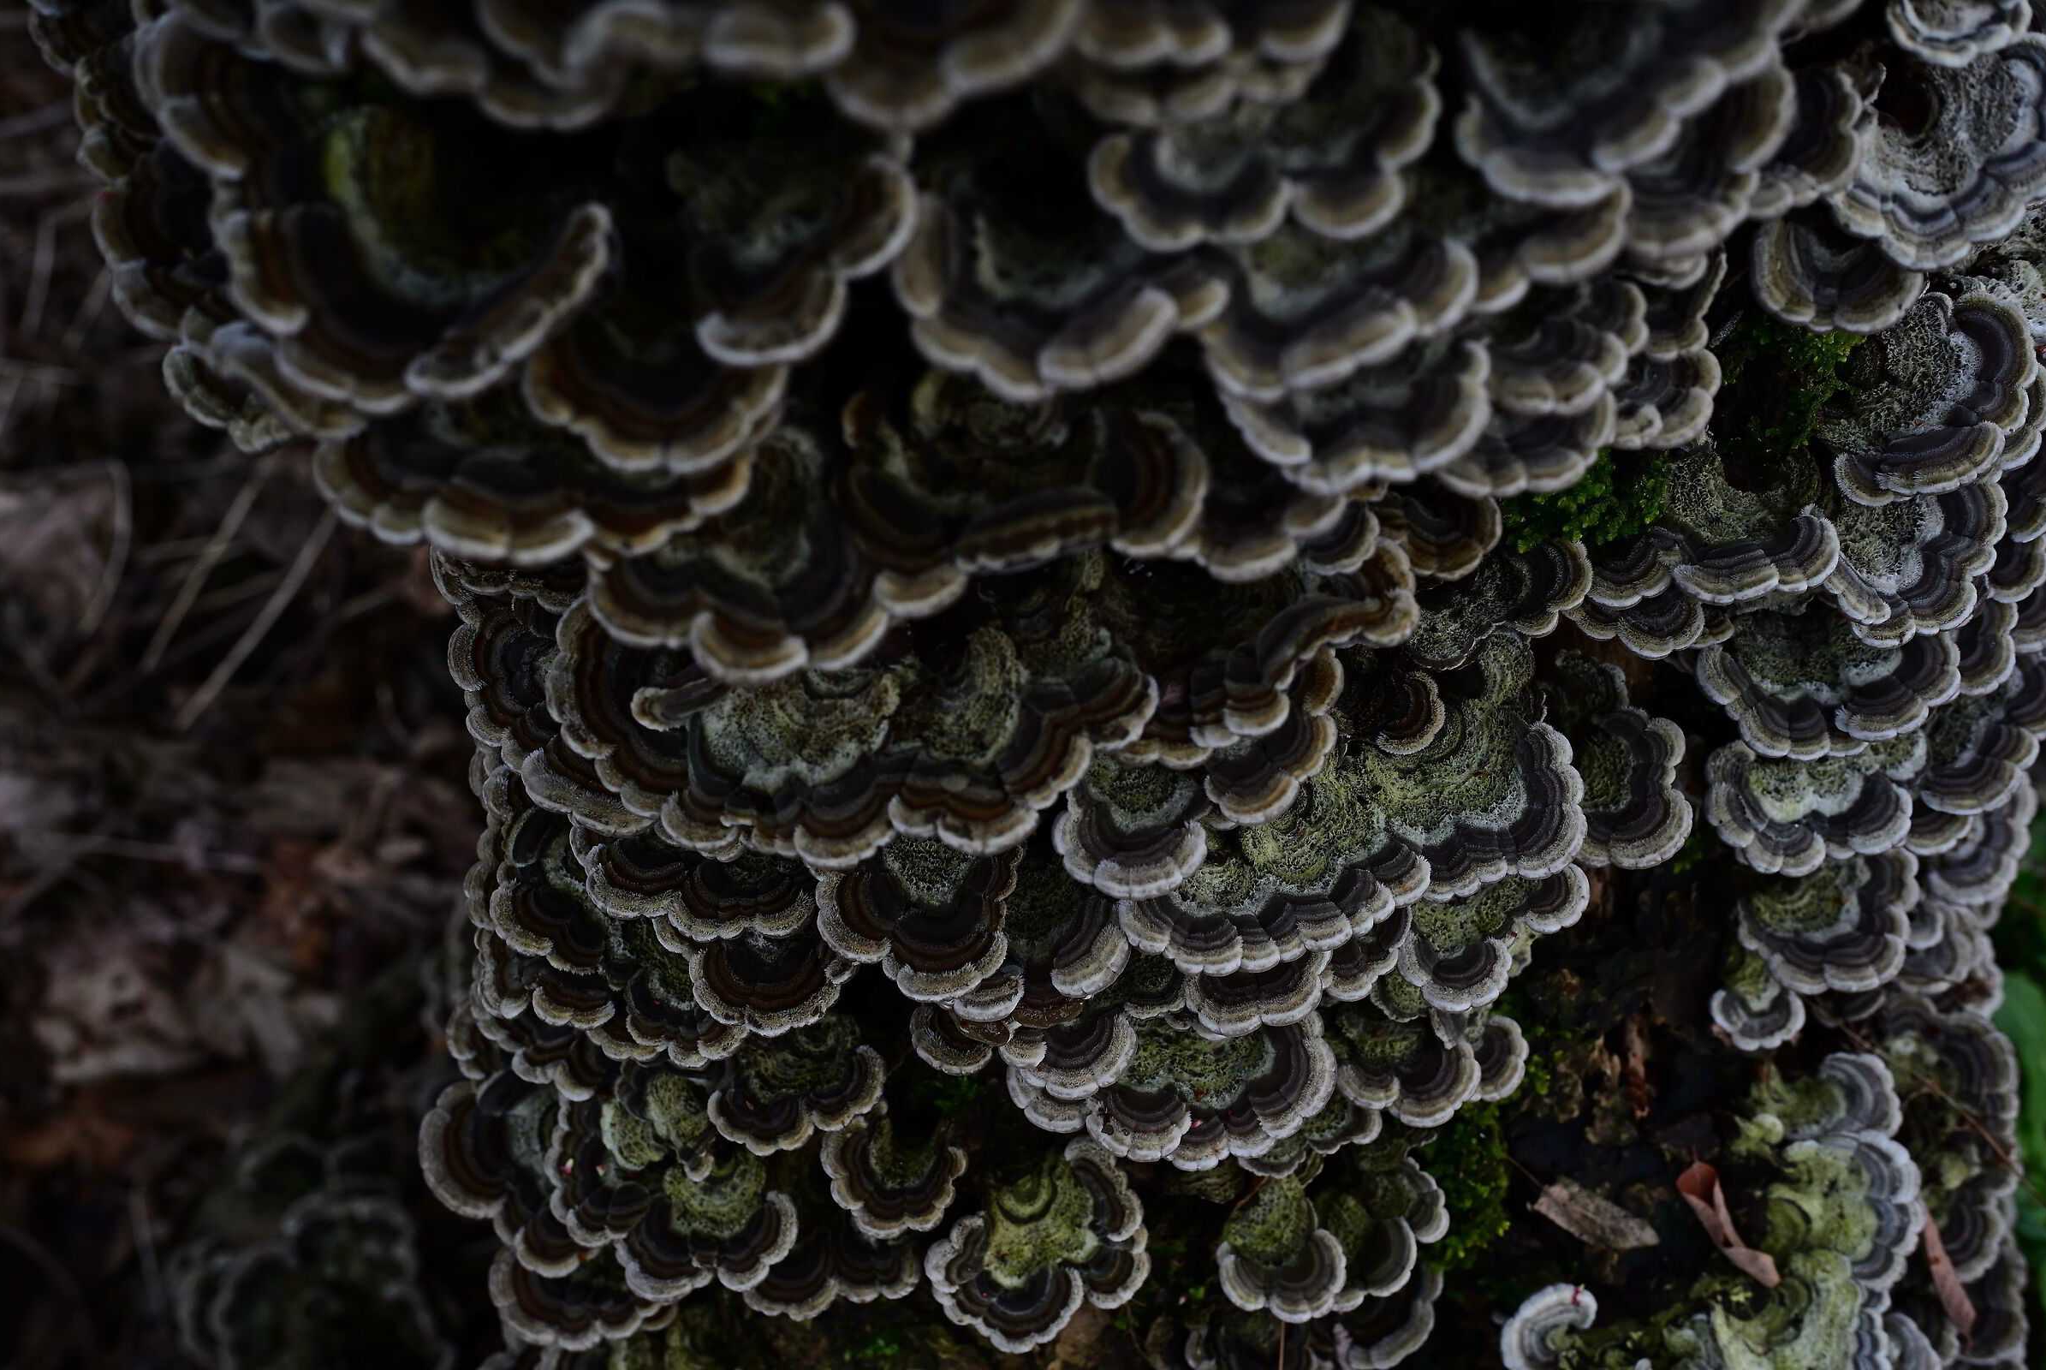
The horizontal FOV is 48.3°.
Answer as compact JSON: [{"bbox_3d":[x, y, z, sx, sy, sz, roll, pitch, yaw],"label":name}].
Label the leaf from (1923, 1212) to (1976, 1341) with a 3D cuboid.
[{"bbox_3d":[0.264,0.169,0.650,0.009,0.006,0.035,-15,81,-12],"label":"leaf"}]

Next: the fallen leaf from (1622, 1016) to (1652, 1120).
[{"bbox_3d":[0.170,0.105,0.630,0.007,0.005,0.028,-5,84,-3],"label":"fallen leaf"}]

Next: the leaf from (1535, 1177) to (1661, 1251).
[{"bbox_3d":[0.159,0.148,0.630,0.035,0.005,0.013,15,73,5],"label":"leaf"}]

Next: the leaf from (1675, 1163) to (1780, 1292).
[{"bbox_3d":[0.196,0.149,0.630,0.013,0.009,0.040,-29,75,-9],"label":"leaf"}]

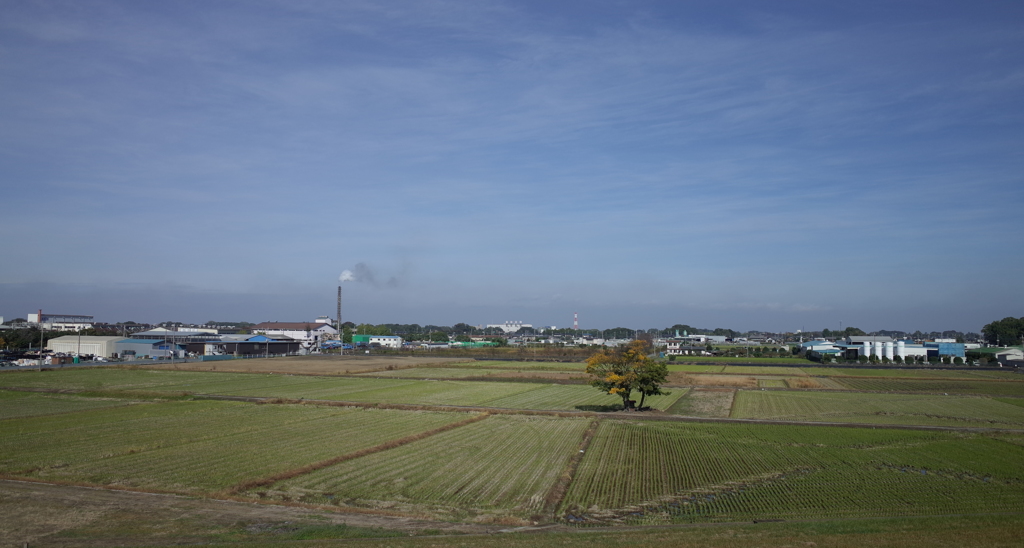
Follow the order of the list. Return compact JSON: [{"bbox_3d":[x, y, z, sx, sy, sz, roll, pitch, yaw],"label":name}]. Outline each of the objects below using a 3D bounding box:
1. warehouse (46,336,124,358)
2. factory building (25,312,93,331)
[{"bbox_3d":[-162.890,28.190,308.404,30.500,7.800,13.500,-1,-5,21],"label":"warehouse"},{"bbox_3d":[-252.409,31.243,445.456,8.000,19.750,41.500,0,-4,9],"label":"factory building"}]

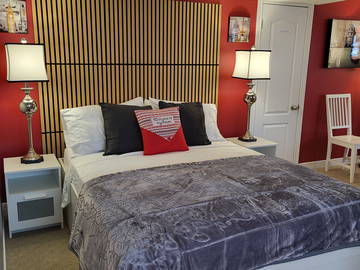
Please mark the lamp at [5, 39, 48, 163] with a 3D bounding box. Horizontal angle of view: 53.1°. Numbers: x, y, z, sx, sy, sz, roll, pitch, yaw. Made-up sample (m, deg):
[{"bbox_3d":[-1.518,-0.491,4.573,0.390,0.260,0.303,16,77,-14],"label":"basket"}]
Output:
[{"bbox_3d":[-1.195,-0.260,2.860,0.281,0.983,0.281,-5,14,-25],"label":"lamp"}]

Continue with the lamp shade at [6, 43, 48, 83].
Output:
[{"bbox_3d":[-1.189,-0.560,2.795,0.281,0.281,0.281,-5,14,-25],"label":"lamp shade"}]

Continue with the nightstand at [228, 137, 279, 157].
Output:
[{"bbox_3d":[0.756,0.327,3.908,0.391,0.532,0.411,-5,14,-25],"label":"nightstand"}]

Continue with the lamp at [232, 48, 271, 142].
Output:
[{"bbox_3d":[0.738,-0.417,3.764,0.281,0.983,0.281,-5,14,-25],"label":"lamp"}]

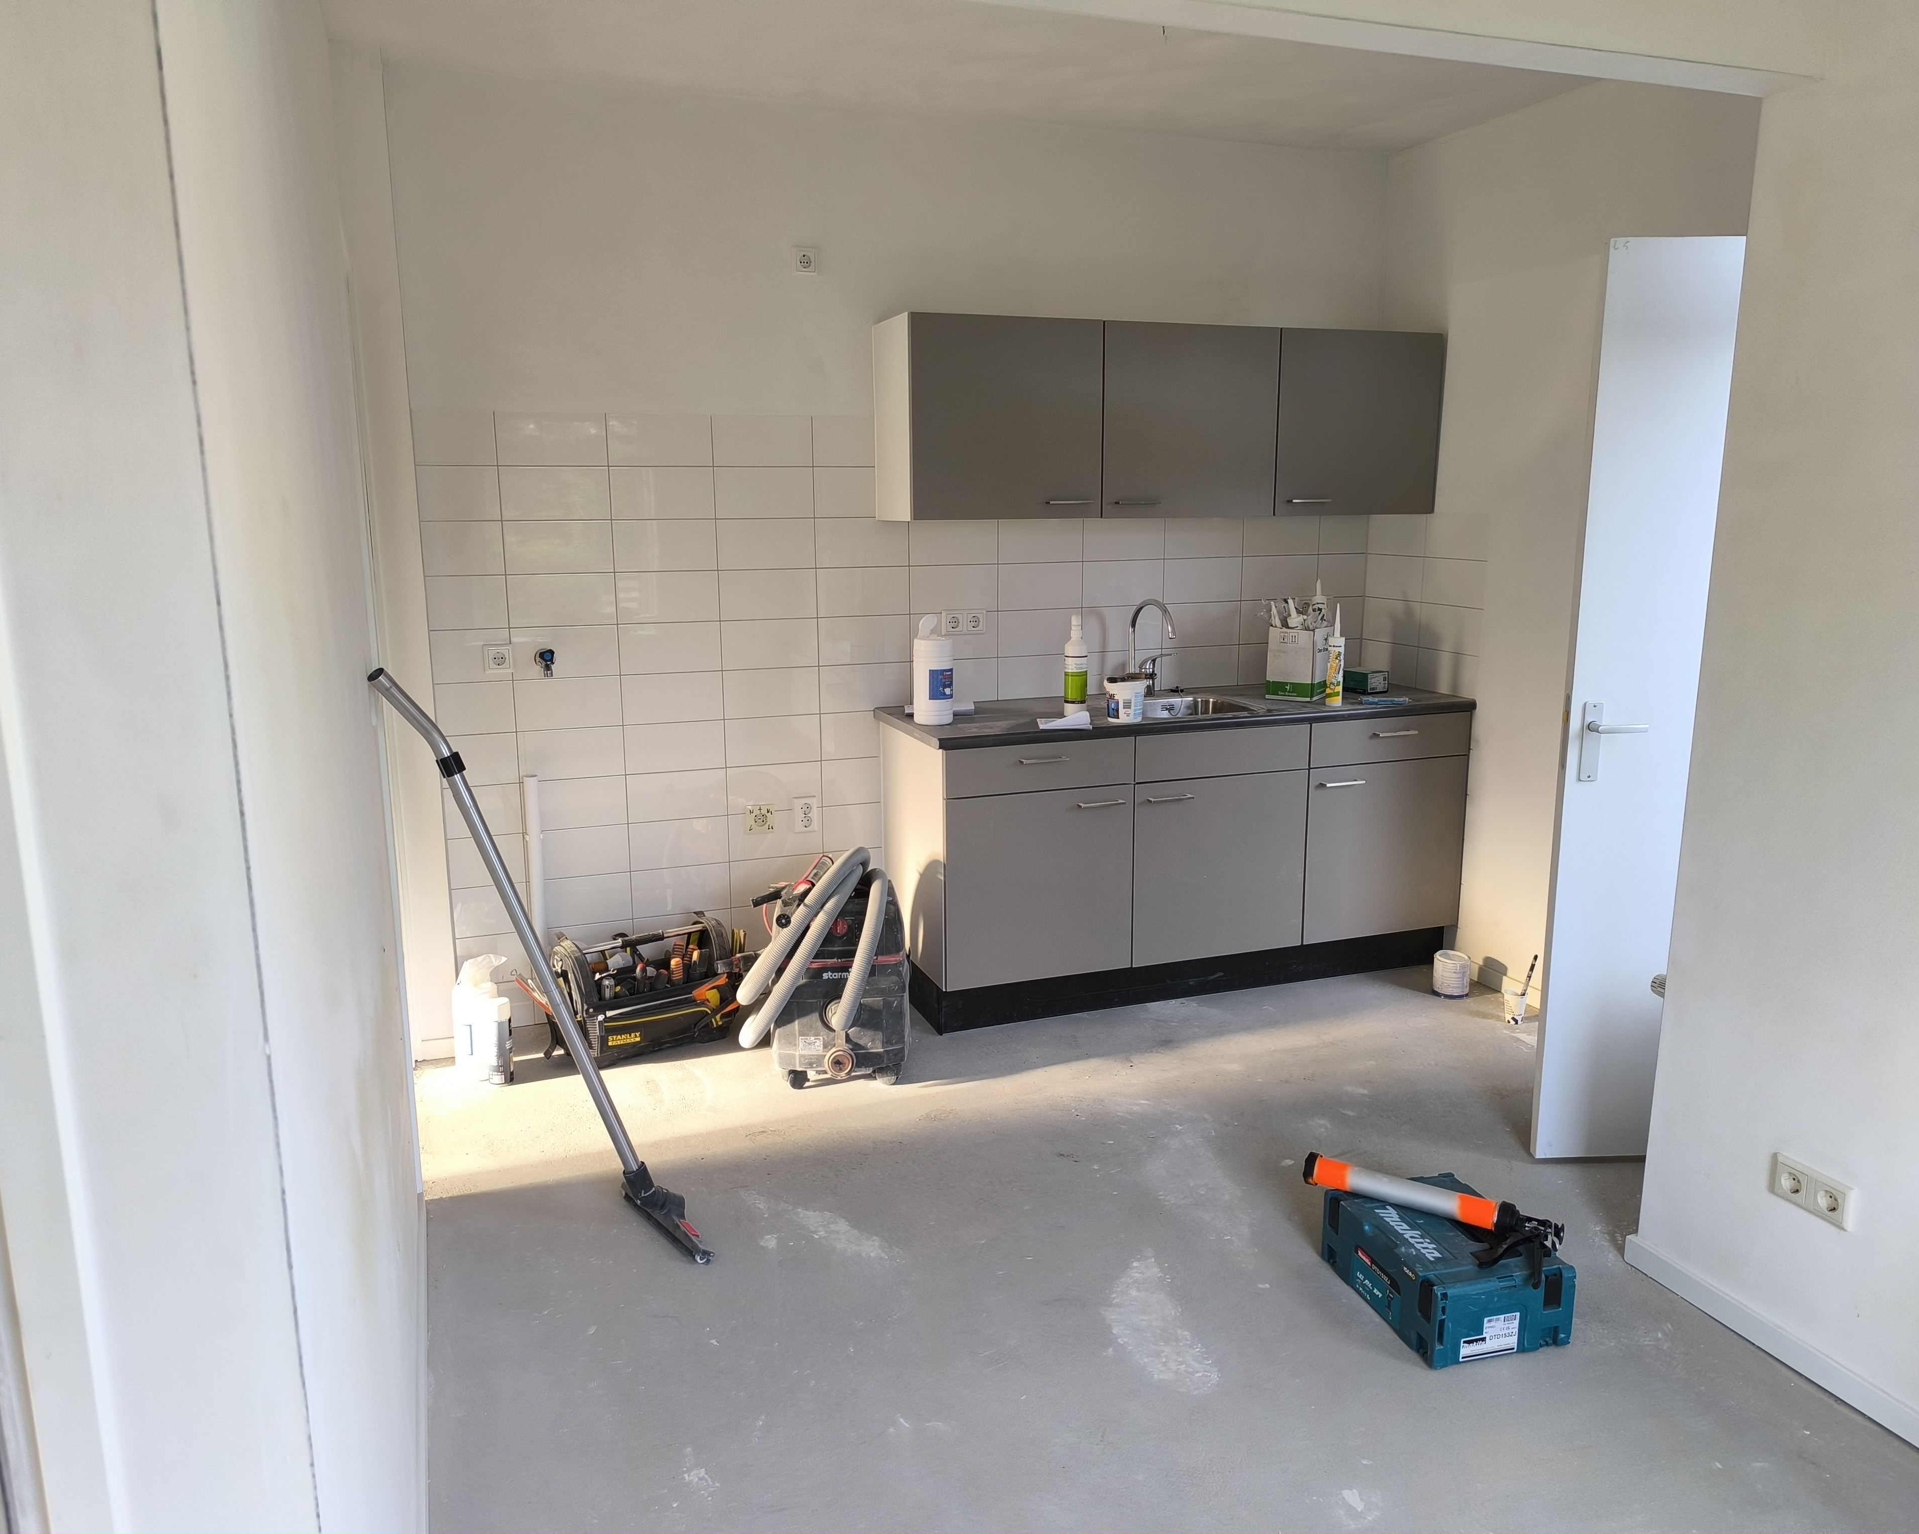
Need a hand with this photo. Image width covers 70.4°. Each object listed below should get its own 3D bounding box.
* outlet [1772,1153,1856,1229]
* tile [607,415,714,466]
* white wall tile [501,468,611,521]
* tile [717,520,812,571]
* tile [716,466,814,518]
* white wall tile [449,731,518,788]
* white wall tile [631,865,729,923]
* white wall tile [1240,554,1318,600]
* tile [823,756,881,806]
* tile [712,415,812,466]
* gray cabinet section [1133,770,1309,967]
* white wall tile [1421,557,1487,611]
[{"bbox_3d":[1.495,0.749,2.394,0.014,0.081,0.153,-4,12,-20],"label":"outlet"},{"bbox_3d":[-0.861,-0.941,3.922,0.298,0.148,0.010,-4,12,-20],"label":"tile"},{"bbox_3d":[-1.140,-0.771,3.844,0.297,0.147,0.010,-4,12,-20],"label":"white wall tile"},{"bbox_3d":[-0.578,-0.668,4.074,0.297,0.147,0.010,-4,12,-20],"label":"tile"},{"bbox_3d":[-0.583,-0.821,4.070,0.298,0.148,0.010,-4,12,-20],"label":"tile"},{"bbox_3d":[-1.382,-0.021,3.929,0.210,0.148,0.010,-4,12,-20],"label":"white wall tile"},{"bbox_3d":[-0.862,0.381,4.223,0.299,0.148,0.010,-5,13,-20],"label":"white wall tile"},{"bbox_3d":[1.111,-0.654,4.732,0.304,0.148,0.010,-4,12,-20],"label":"white wall tile"},{"bbox_3d":[-0.292,0.044,4.319,0.297,0.147,0.010,-4,12,-20],"label":"tile"},{"bbox_3d":[-0.582,-0.967,4.043,0.299,0.149,0.010,-4,12,-20],"label":"tile"},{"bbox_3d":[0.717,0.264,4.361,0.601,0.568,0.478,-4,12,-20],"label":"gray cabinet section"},{"bbox_3d":[1.603,-0.597,4.407,0.010,0.147,0.297,-4,12,-20],"label":"white wall tile"}]

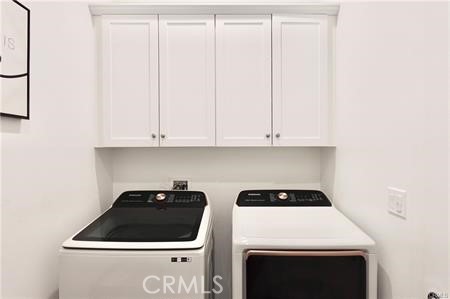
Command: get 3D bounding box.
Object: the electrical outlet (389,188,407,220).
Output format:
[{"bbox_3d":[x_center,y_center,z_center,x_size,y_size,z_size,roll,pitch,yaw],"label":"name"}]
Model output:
[{"bbox_3d":[0.747,0.229,1.087,0.010,0.116,0.117,0,0,0],"label":"electrical outlet"}]

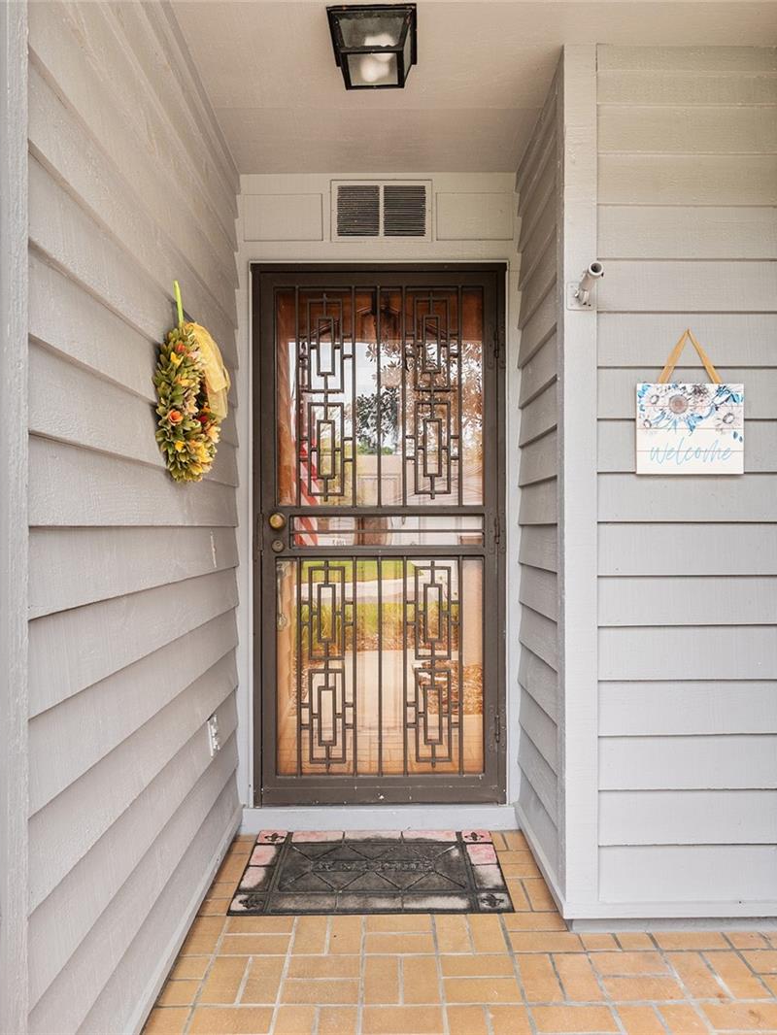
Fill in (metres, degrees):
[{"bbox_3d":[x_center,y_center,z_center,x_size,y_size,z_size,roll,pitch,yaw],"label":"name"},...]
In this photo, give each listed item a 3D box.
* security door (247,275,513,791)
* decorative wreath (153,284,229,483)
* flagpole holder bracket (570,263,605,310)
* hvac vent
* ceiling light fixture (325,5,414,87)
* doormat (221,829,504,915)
[{"bbox_3d":[-0.034,0.070,2.655,0.968,2.070,0.055,0,-1,0],"label":"security door"},{"bbox_3d":[-0.513,-0.361,1.855,0.115,0.530,0.420,0,-1,0],"label":"decorative wreath"},{"bbox_3d":[0.547,-0.635,1.900,0.080,0.090,0.140,0,0,0],"label":"flagpole holder bracket"},{"bbox_3d":[-0.027,-1.183,2.652,0.376,0.226,0.025,0,-1,0],"label":"hvac vent"},{"bbox_3d":[-0.037,-1.278,1.903,0.233,0.098,0.233,0,-1,3],"label":"ceiling light fixture"},{"bbox_3d":[-0.049,1.190,2.345,0.870,0.012,0.540,0,-1,-1],"label":"doormat"}]

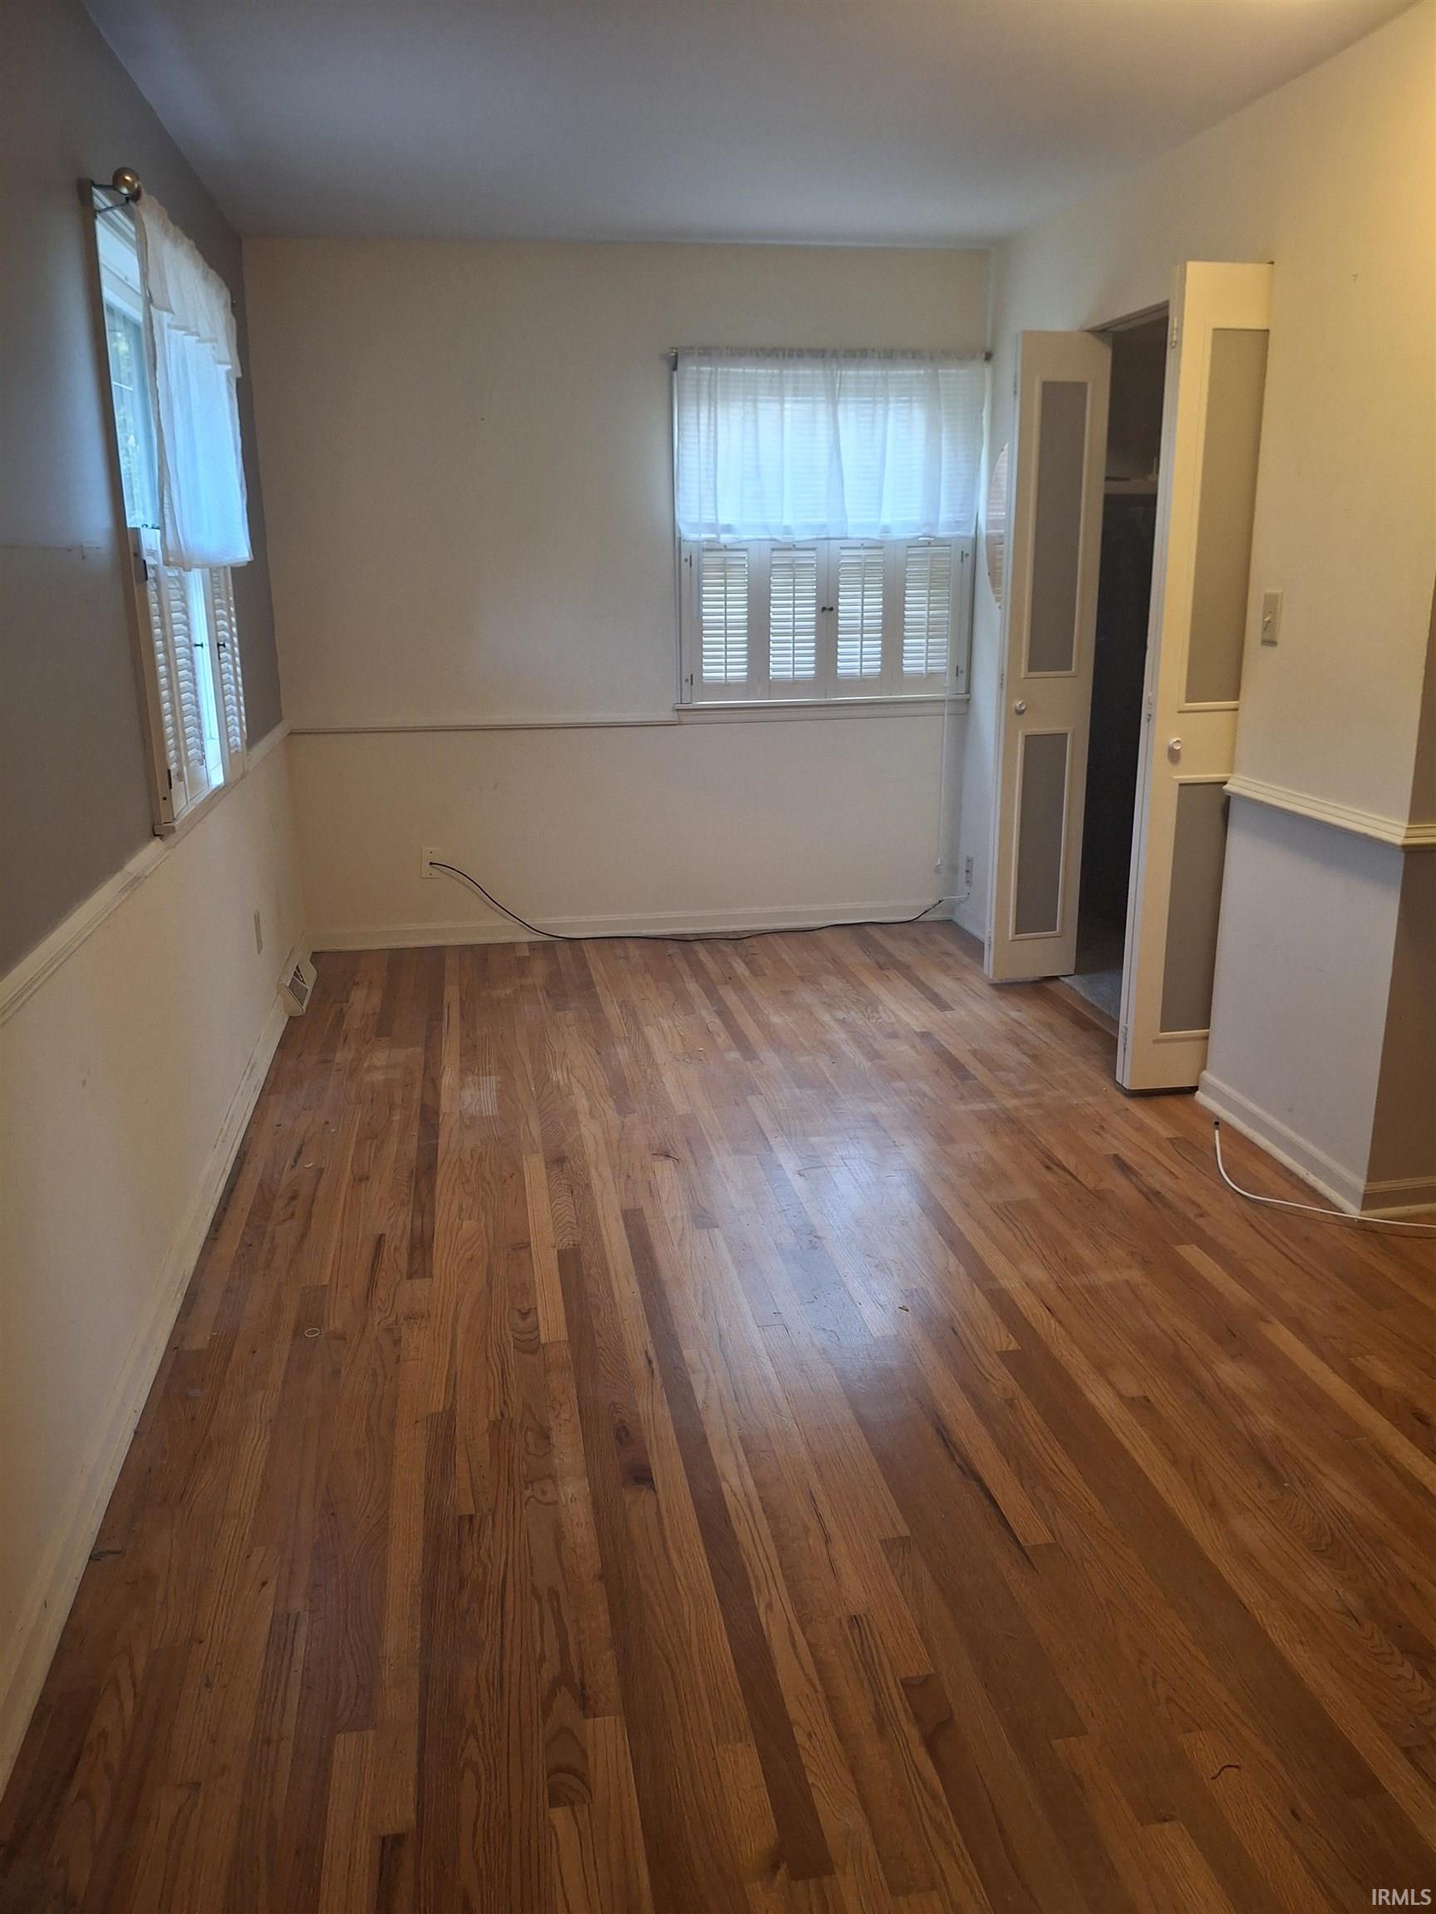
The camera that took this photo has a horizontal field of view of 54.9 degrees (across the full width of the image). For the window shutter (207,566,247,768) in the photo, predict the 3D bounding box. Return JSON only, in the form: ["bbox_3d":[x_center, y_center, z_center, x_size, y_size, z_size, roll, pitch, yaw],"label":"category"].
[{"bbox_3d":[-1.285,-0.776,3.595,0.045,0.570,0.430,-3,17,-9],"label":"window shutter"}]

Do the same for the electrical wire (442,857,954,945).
[{"bbox_3d":[-0.068,-0.230,5.232,1.970,0.320,0.140,-3,17,-9],"label":"electrical wire"}]

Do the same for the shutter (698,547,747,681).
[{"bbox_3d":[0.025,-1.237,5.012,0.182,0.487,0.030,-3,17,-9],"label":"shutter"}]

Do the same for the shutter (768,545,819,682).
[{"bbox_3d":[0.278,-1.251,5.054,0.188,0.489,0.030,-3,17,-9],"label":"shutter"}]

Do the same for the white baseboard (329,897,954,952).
[{"bbox_3d":[-0.281,-0.125,5.285,2.465,0.092,0.030,-3,17,-9],"label":"white baseboard"}]

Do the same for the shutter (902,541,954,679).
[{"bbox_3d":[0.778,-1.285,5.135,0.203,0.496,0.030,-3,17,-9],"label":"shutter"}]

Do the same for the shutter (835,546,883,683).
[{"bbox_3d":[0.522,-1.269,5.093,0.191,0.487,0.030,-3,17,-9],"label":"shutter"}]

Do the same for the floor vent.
[{"bbox_3d":[-1.393,0.073,4.592,0.069,0.117,0.410,-3,17,-9],"label":"floor vent"}]

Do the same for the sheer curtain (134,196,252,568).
[{"bbox_3d":[-1.167,-1.242,3.146,0.070,0.675,1.100,-3,17,-9],"label":"sheer curtain"}]

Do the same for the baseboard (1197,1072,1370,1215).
[{"bbox_3d":[1.348,0.435,3.359,0.025,0.087,0.690,-3,17,-9],"label":"baseboard"}]

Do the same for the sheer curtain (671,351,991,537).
[{"bbox_3d":[0.393,-1.797,4.877,1.088,0.610,0.070,-3,17,-9],"label":"sheer curtain"}]

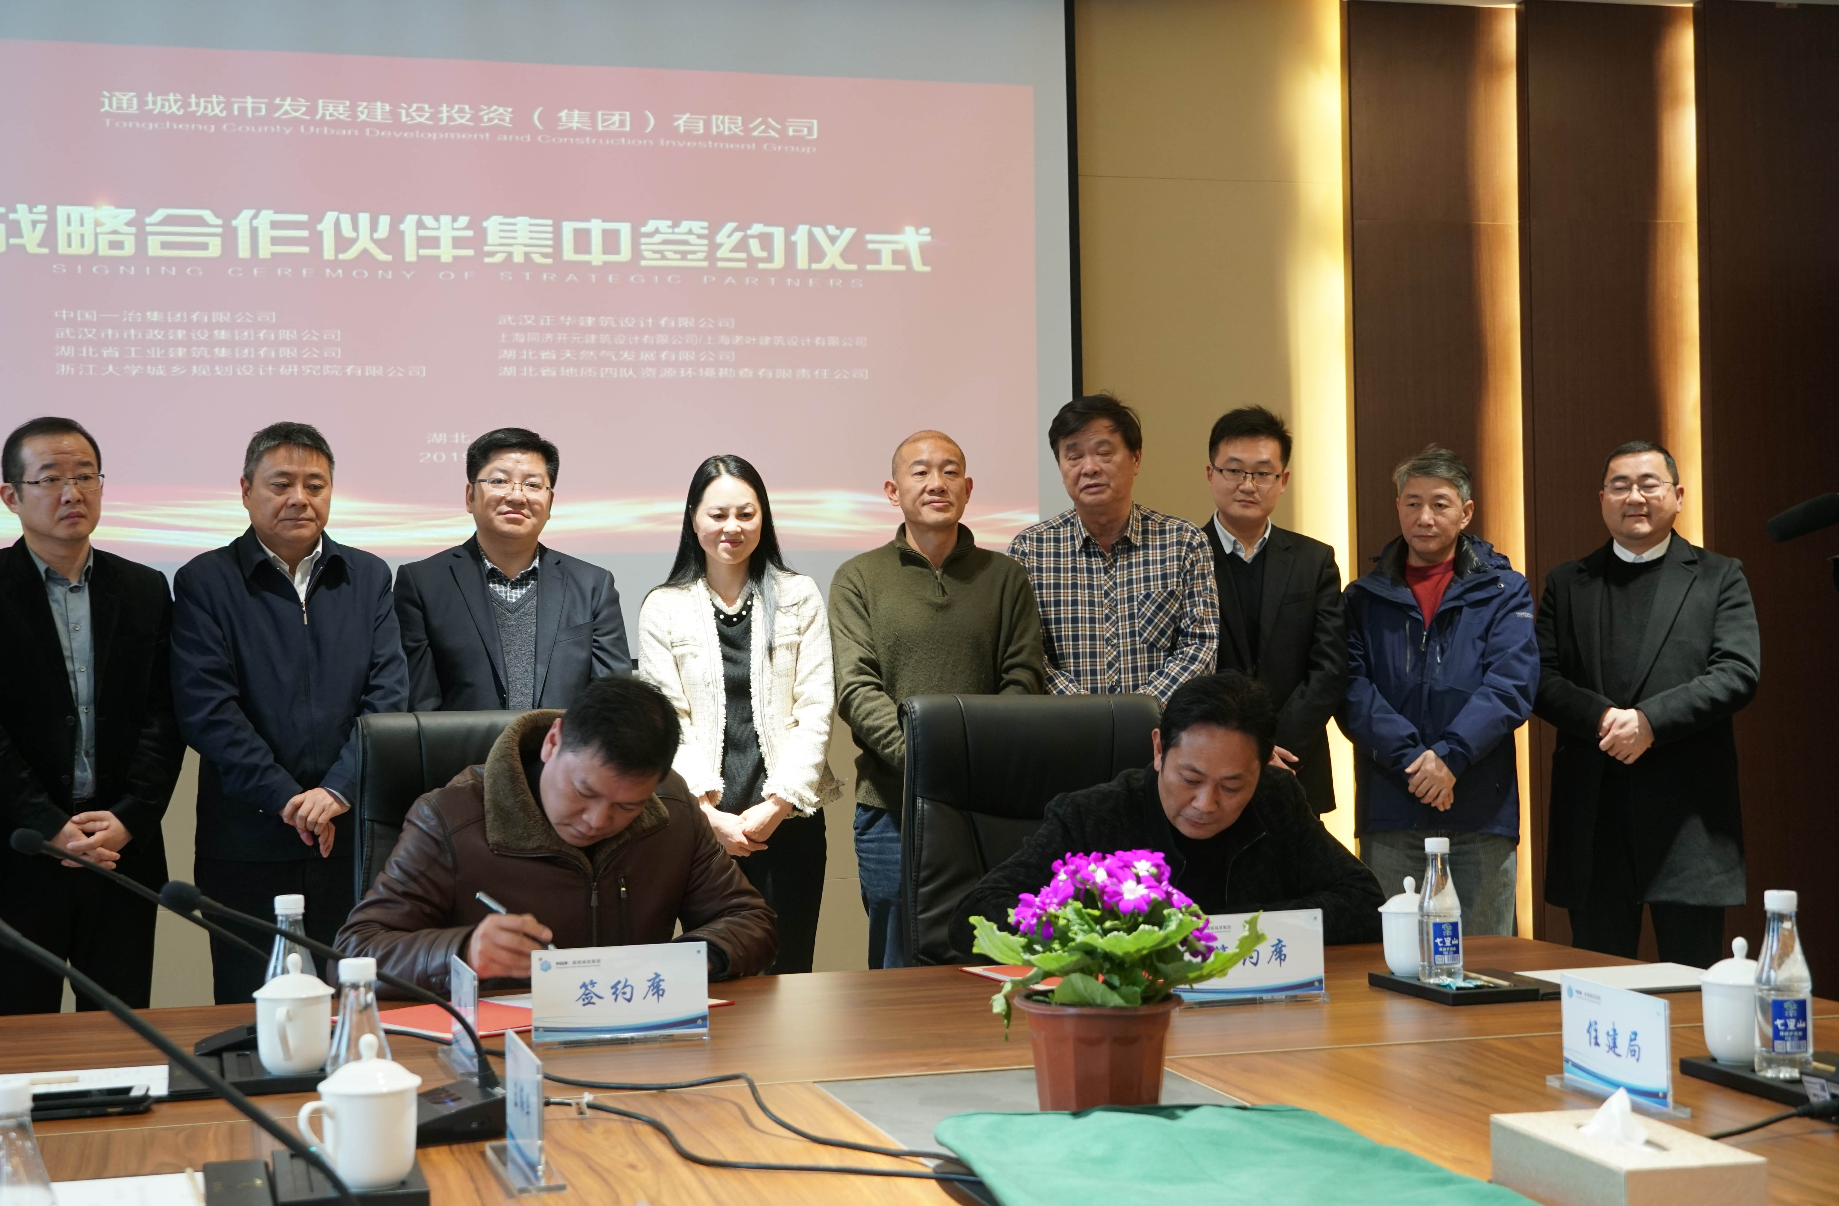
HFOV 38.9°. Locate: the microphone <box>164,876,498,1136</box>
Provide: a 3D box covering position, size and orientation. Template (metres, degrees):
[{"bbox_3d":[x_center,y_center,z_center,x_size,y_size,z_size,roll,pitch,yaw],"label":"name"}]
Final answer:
[{"bbox_3d":[-0.566,0.388,2.509,0.330,0.262,0.115,-1,-1,-15],"label":"microphone"}]

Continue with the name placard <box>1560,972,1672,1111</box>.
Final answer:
[{"bbox_3d":[0.699,0.444,2.617,0.046,0.114,0.204,-1,-1,-16],"label":"name placard"}]

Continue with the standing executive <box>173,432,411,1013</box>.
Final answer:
[{"bbox_3d":[-1.240,0.476,5.192,0.480,1.673,0.300,-1,-1,-16],"label":"standing executive"}]

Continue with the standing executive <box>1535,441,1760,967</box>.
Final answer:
[{"bbox_3d":[1.724,0.437,6.147,0.530,1.641,0.330,-1,-1,20],"label":"standing executive"}]

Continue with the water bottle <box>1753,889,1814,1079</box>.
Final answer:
[{"bbox_3d":[0.868,0.382,2.623,0.058,0.183,0.058,-1,-1,18],"label":"water bottle"}]

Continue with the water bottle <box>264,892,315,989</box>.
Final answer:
[{"bbox_3d":[-0.709,0.425,2.930,0.059,0.189,0.059,-1,-1,-16],"label":"water bottle"}]

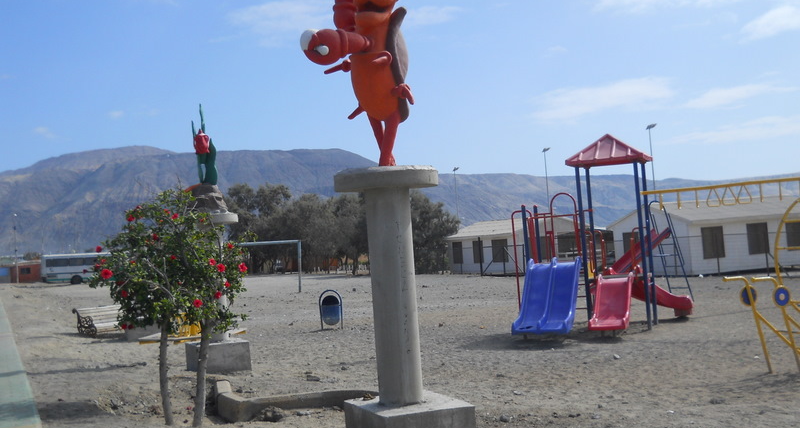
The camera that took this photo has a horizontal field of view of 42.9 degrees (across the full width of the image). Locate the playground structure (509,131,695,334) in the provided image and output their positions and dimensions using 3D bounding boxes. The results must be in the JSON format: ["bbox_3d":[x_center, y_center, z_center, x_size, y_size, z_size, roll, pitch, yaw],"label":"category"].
[{"bbox_3d":[3.718,0.338,19.038,3.100,3.601,3.900,-4,-2,20],"label":"playground structure"}]

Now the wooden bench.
[{"bbox_3d":[-7.500,2.762,26.423,0.660,0.740,1.600,-6,-3,42],"label":"wooden bench"}]

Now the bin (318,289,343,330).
[{"bbox_3d":[-1.636,2.191,23.577,0.560,0.926,0.360,-4,-2,2],"label":"bin"}]

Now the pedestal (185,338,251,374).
[{"bbox_3d":[-2.836,2.224,15.883,0.810,0.420,0.810,-2,-2,-27],"label":"pedestal"}]

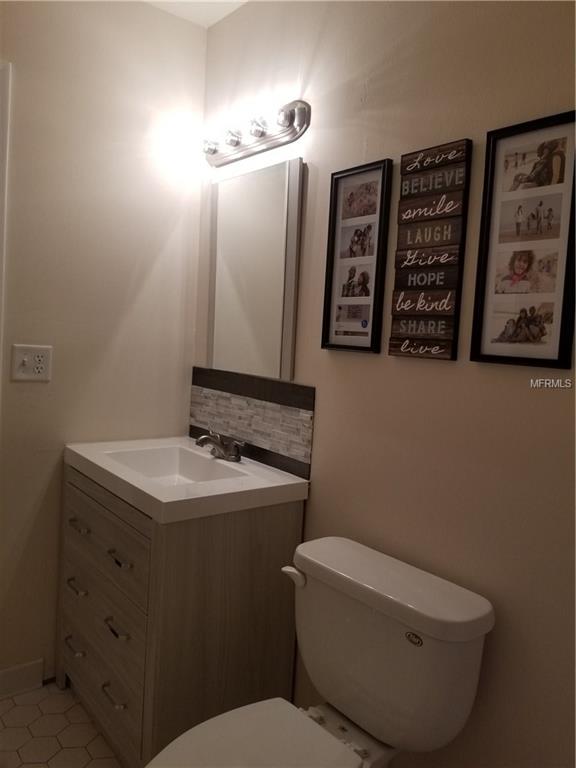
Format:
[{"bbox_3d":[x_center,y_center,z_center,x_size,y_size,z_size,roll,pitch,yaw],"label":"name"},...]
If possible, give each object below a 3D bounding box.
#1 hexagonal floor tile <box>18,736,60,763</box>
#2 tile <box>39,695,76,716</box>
[{"bbox_3d":[-0.752,1.113,1.748,0.109,0.009,0.123,-1,6,-39],"label":"hexagonal floor tile"},{"bbox_3d":[-0.780,1.093,1.960,0.109,0.009,0.123,-1,6,-39],"label":"tile"}]

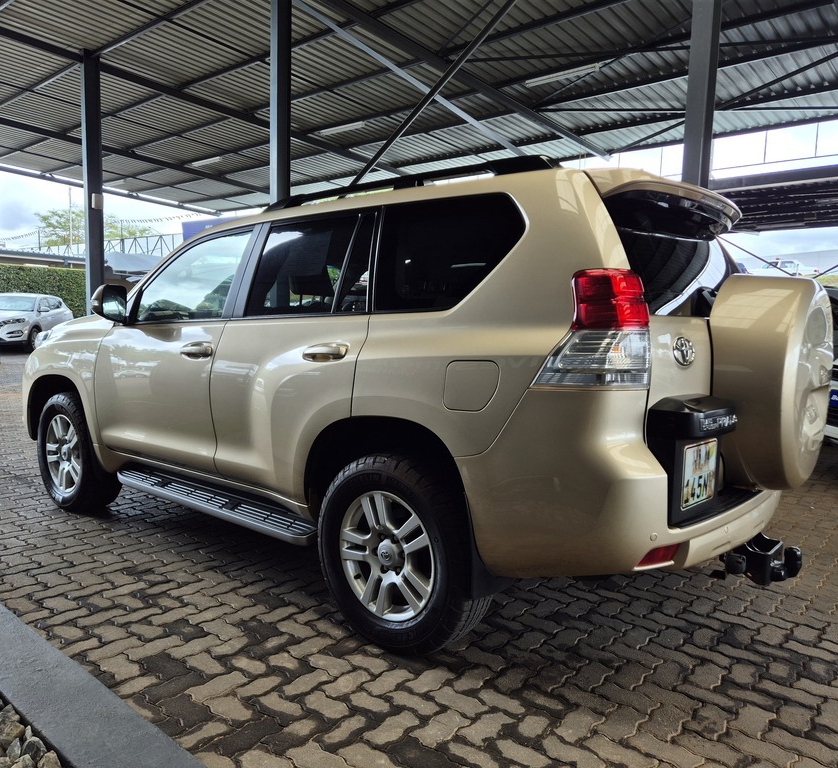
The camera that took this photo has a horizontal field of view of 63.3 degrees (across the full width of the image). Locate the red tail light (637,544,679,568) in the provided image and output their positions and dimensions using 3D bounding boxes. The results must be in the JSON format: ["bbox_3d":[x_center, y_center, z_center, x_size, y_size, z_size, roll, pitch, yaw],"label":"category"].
[{"bbox_3d":[0.750,0.541,2.138,0.160,0.060,0.040,-1,5,-28],"label":"red tail light"}]

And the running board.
[{"bbox_3d":[-1.014,0.574,3.375,1.600,0.075,0.190,6,7,40],"label":"running board"}]

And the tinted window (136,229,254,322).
[{"bbox_3d":[-1.160,-0.535,3.484,0.890,0.470,0.050,5,-8,42],"label":"tinted window"}]

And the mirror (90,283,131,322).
[{"bbox_3d":[-1.678,-0.436,3.680,0.130,0.205,0.180,5,6,39],"label":"mirror"}]

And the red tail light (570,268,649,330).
[{"bbox_3d":[0.593,-0.246,2.087,0.190,0.190,0.170,5,6,39],"label":"red tail light"}]

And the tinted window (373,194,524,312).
[{"bbox_3d":[0.077,-0.468,2.446,0.640,0.440,0.050,6,-8,38],"label":"tinted window"}]

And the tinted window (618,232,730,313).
[{"bbox_3d":[1.132,-0.417,2.656,0.100,0.390,1.250,-25,-14,38],"label":"tinted window"}]

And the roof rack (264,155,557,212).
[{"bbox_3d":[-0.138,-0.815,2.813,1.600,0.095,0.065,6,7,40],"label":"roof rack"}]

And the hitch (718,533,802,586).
[{"bbox_3d":[1.282,0.661,2.530,0.240,0.190,0.240,6,7,40],"label":"hitch"}]

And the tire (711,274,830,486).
[{"bbox_3d":[1.350,-0.009,2.572,0.260,0.790,0.790,6,7,40],"label":"tire"}]

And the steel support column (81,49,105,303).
[{"bbox_3d":[-5.425,-2.744,11.359,0.200,5.460,0.220,7,7,40],"label":"steel support column"}]

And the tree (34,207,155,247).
[{"bbox_3d":[-20.160,-6.920,42.307,6.900,8.101,6.600,2,4,0],"label":"tree"}]

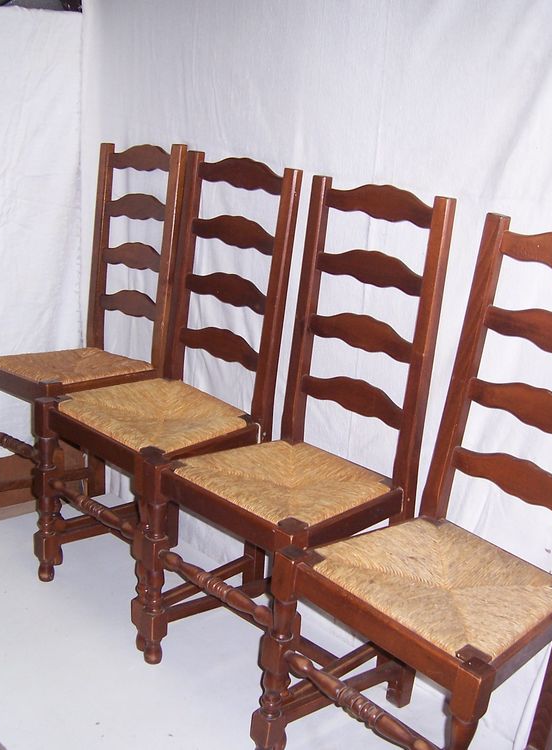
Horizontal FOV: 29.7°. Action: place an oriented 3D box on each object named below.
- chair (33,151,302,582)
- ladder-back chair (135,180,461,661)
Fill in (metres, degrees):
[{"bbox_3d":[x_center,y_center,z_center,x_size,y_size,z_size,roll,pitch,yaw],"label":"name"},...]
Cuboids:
[{"bbox_3d":[-0.255,0.029,2.433,0.433,1.039,0.435,20,23,40],"label":"chair"},{"bbox_3d":[0.037,0.148,2.124,0.435,1.039,0.433,-13,24,-42],"label":"ladder-back chair"}]

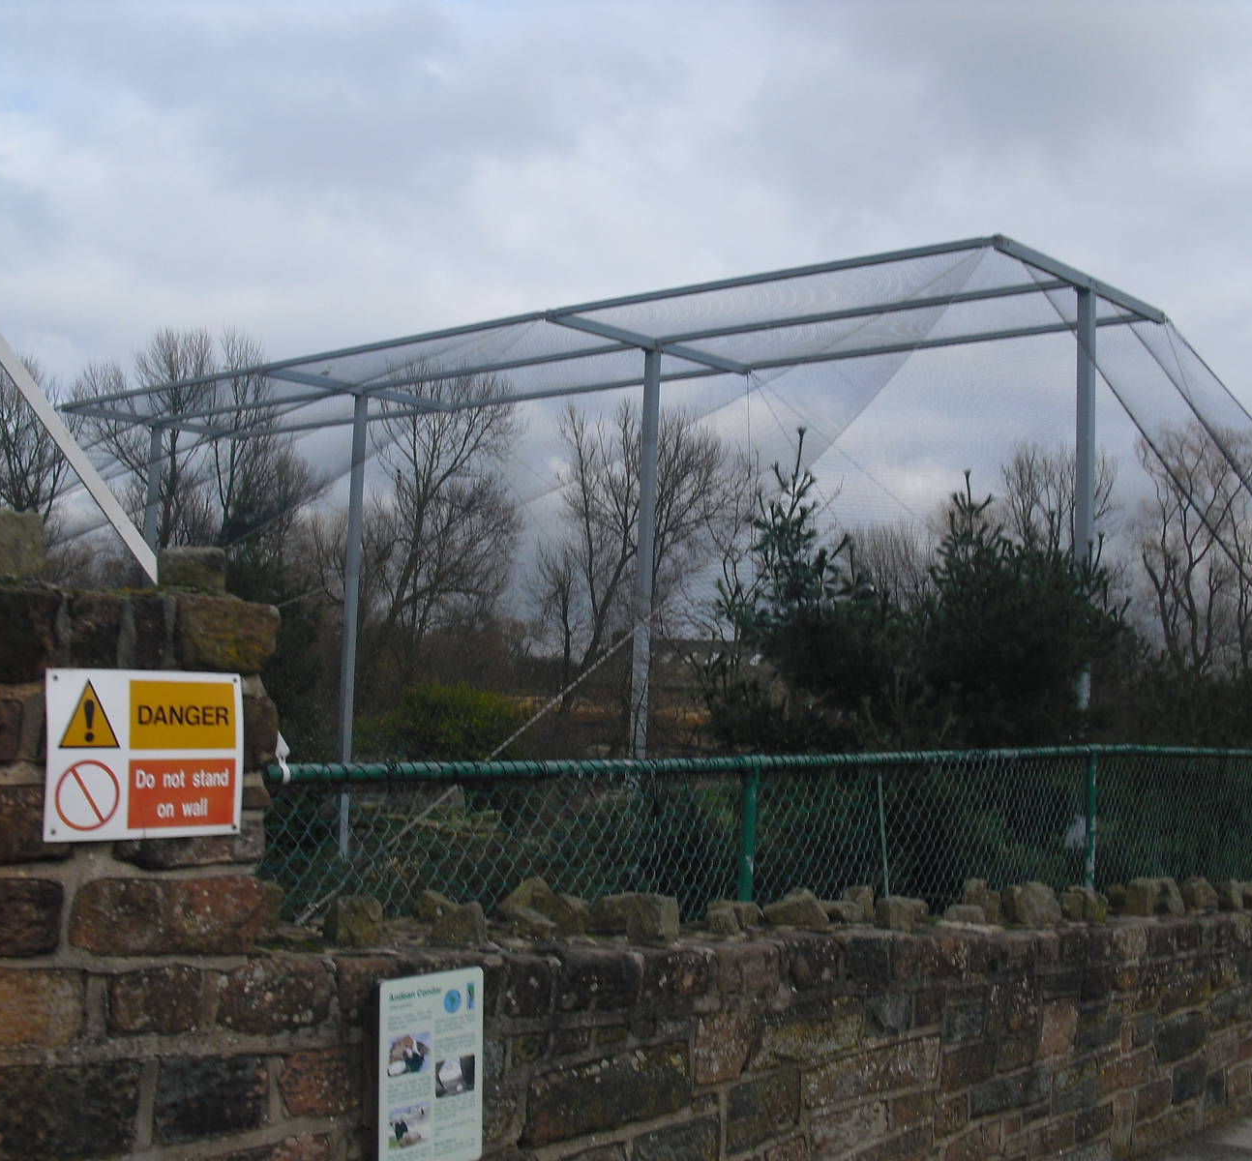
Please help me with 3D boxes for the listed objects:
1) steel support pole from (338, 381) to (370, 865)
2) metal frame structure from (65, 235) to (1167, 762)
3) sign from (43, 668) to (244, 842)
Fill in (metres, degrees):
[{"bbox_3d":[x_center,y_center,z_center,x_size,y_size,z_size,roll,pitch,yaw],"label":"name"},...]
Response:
[{"bbox_3d":[-2.630,0.403,15.515,0.090,4.490,0.090,-1,-4,43],"label":"steel support pole"},{"bbox_3d":[-1.241,0.321,14.219,11.500,4.610,2.330,-1,-4,43],"label":"metal frame structure"},{"bbox_3d":[-0.869,0.317,2.928,0.010,0.300,0.395,-8,-9,43],"label":"sign"}]

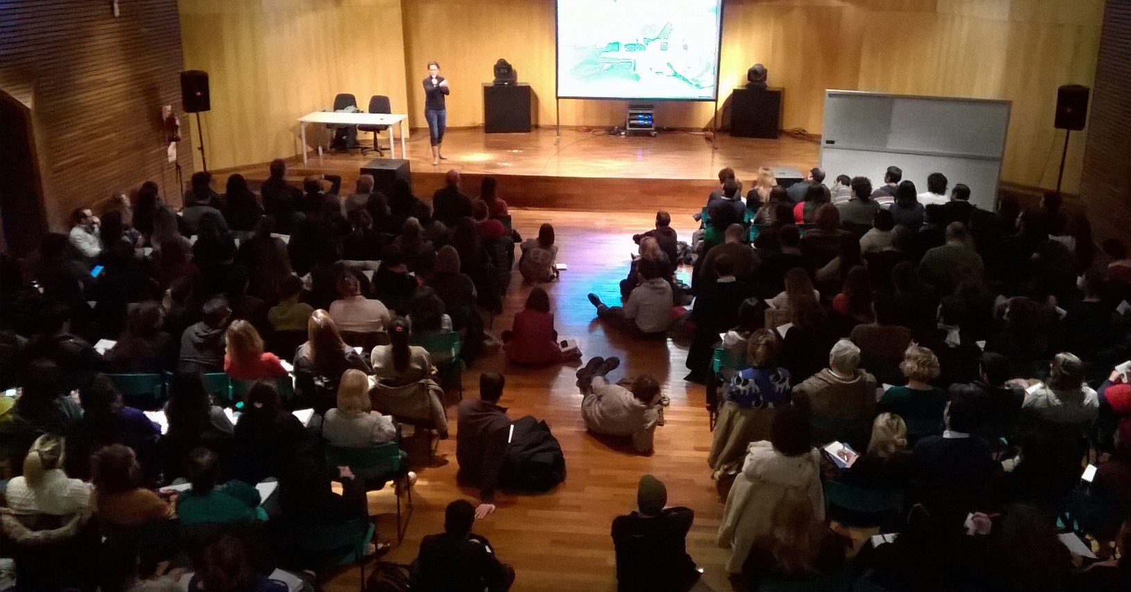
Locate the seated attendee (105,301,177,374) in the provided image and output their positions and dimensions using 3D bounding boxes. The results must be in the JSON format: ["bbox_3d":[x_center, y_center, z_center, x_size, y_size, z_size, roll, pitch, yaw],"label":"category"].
[{"bbox_3d":[-3.361,0.590,7.764,0.550,1.280,0.750,1,20,3],"label":"seated attendee"}]

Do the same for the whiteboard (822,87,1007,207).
[{"bbox_3d":[5.075,-2.072,13.797,2.513,1.794,0.101,9,21,24],"label":"whiteboard"}]

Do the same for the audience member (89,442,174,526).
[{"bbox_3d":[-2.495,1.365,5.740,0.500,1.240,0.800,3,21,7],"label":"audience member"}]

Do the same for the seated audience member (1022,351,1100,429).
[{"bbox_3d":[3.478,0.917,6.881,0.560,1.270,0.760,2,20,5],"label":"seated audience member"}]

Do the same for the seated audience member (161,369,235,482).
[{"bbox_3d":[-2.465,1.015,6.626,0.500,1.260,0.780,1,20,2],"label":"seated audience member"}]

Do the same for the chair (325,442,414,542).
[{"bbox_3d":[-1.355,1.290,6.572,0.480,0.800,0.480,0,20,1],"label":"chair"}]

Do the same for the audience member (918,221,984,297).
[{"bbox_3d":[3.975,-0.210,9.860,0.600,1.320,0.820,1,20,3],"label":"audience member"}]

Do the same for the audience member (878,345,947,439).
[{"bbox_3d":[2.474,0.908,7.064,0.520,1.270,0.780,1,20,2],"label":"audience member"}]

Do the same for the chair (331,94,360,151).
[{"bbox_3d":[-3.902,-3.050,16.493,0.580,0.980,0.600,2,20,6],"label":"chair"}]

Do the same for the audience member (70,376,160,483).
[{"bbox_3d":[-2.978,1.025,6.660,0.608,1.287,0.861,3,20,9],"label":"audience member"}]

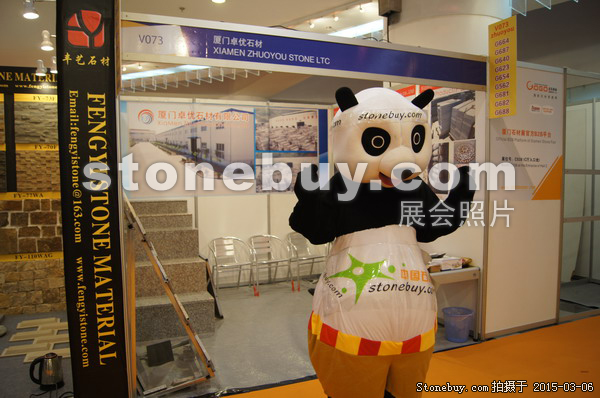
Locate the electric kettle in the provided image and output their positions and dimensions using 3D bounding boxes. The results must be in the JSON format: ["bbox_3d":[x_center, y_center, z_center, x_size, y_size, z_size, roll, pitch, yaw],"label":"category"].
[{"bbox_3d":[-1.792,1.224,3.190,0.225,0.235,0.160,-2,3,-29],"label":"electric kettle"}]

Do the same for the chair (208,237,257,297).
[{"bbox_3d":[-0.891,0.863,5.783,0.540,0.710,0.560,-2,3,-23],"label":"chair"}]

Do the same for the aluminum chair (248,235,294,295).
[{"bbox_3d":[-0.404,0.849,5.989,0.540,0.710,0.560,-2,3,-23],"label":"aluminum chair"}]

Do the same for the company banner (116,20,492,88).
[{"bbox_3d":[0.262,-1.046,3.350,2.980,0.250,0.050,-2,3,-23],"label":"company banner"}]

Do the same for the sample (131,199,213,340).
[{"bbox_3d":[-1.520,0.657,4.931,0.790,1.210,1.760,-2,3,-23],"label":"sample"}]

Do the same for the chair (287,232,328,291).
[{"bbox_3d":[0.084,0.835,6.196,0.540,0.710,0.560,-2,3,-23],"label":"chair"}]

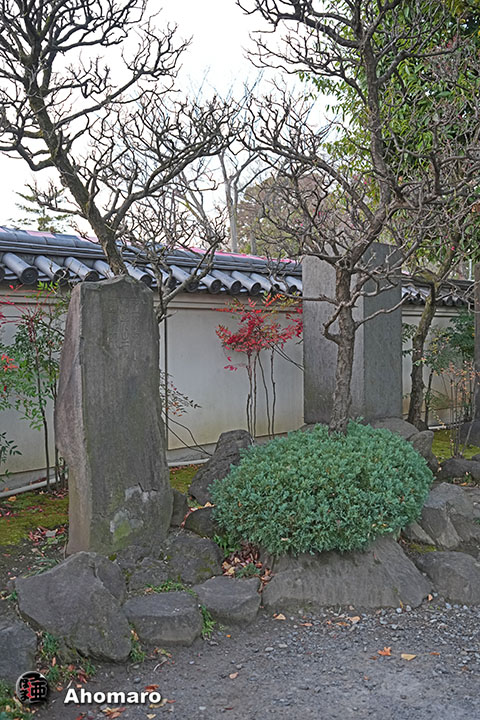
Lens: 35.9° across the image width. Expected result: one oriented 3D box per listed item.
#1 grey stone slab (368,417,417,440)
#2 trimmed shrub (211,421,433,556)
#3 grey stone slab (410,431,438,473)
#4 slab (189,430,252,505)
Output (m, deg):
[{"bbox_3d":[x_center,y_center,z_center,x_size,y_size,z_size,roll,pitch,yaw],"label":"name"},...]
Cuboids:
[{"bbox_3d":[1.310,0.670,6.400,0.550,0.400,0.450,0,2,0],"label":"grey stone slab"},{"bbox_3d":[0.538,0.755,4.880,1.440,0.700,1.250,0,2,0],"label":"trimmed shrub"},{"bbox_3d":[1.492,0.765,6.050,0.300,0.410,0.300,0,2,0],"label":"grey stone slab"},{"bbox_3d":[-0.134,0.821,5.650,0.550,0.570,0.450,0,2,0],"label":"slab"}]

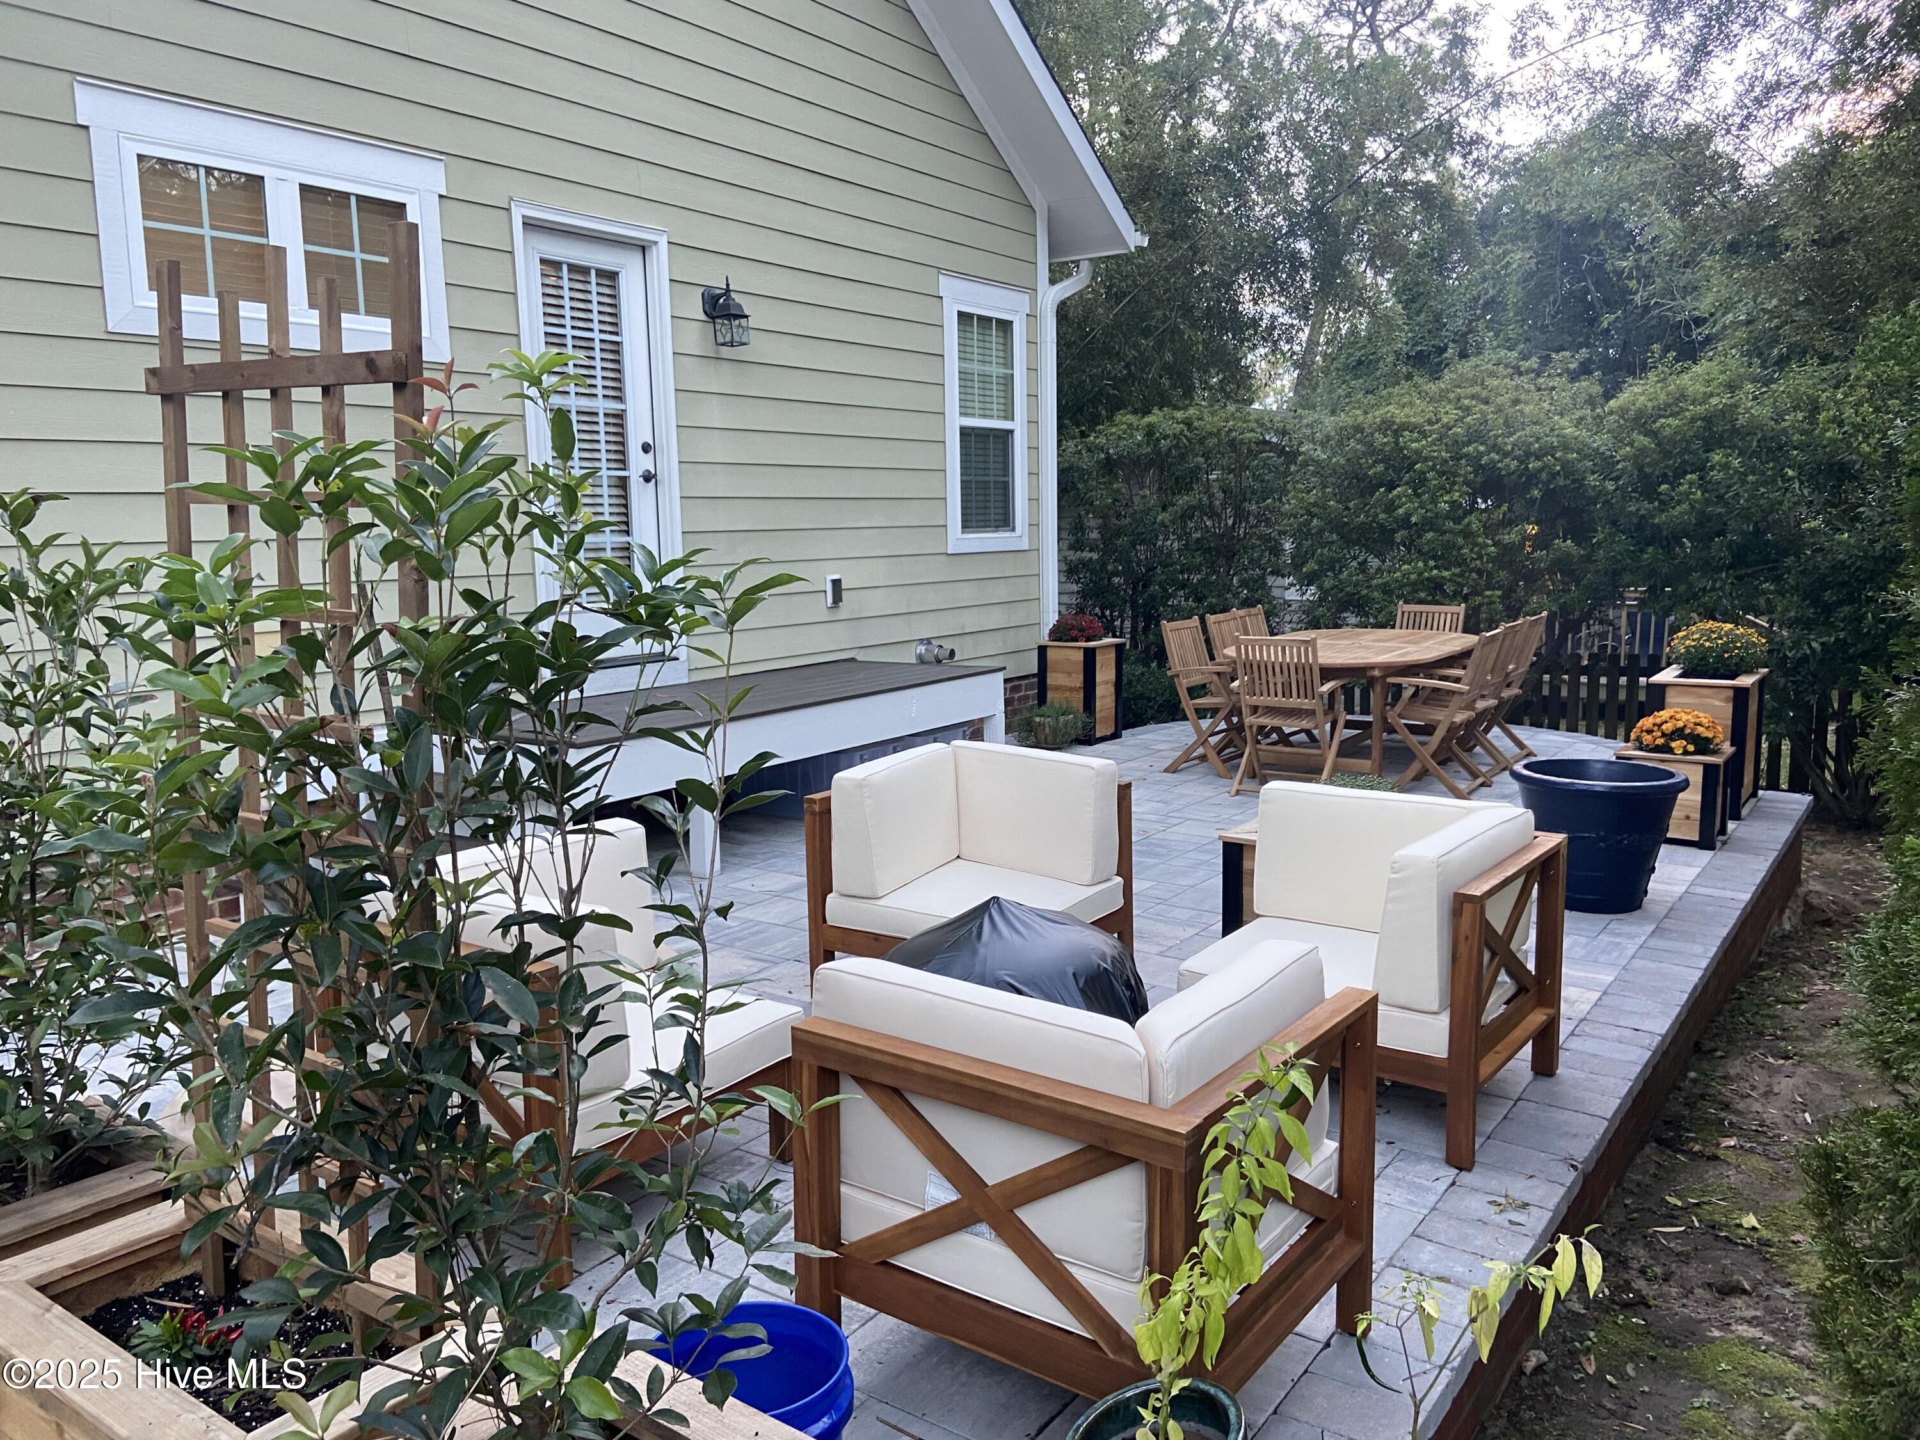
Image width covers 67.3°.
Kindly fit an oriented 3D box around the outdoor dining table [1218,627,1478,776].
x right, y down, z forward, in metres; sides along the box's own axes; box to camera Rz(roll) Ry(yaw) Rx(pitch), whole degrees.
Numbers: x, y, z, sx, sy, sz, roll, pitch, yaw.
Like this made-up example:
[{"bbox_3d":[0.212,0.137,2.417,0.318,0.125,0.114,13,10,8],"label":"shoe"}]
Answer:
[{"bbox_3d":[2.288,-0.077,8.467,1.220,0.740,2.240,3,9,29],"label":"outdoor dining table"}]

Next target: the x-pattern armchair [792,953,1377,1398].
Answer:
[{"bbox_3d":[0.236,0.782,2.556,0.755,0.740,0.725,5,10,37],"label":"x-pattern armchair"}]

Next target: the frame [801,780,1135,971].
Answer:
[{"bbox_3d":[0.043,0.557,4.704,0.762,0.662,0.765,5,10,35],"label":"frame"}]

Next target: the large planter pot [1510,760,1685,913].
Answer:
[{"bbox_3d":[2.482,0.458,5.625,0.630,0.522,0.630,5,10,35],"label":"large planter pot"}]

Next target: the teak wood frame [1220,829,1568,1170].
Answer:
[{"bbox_3d":[1.102,0.660,3.831,0.762,0.662,0.762,5,10,35],"label":"teak wood frame"}]

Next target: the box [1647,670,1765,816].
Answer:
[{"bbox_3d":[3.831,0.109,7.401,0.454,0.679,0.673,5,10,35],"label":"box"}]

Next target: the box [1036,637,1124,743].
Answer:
[{"bbox_3d":[0.848,-0.200,9.980,0.454,0.684,0.456,5,10,35],"label":"box"}]

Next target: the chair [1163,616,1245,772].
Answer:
[{"bbox_3d":[1.566,-0.156,8.752,0.535,0.909,0.589,5,10,35],"label":"chair"}]

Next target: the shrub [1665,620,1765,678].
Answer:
[{"bbox_3d":[3.852,-0.344,7.318,0.513,0.314,0.505,5,10,35],"label":"shrub"}]

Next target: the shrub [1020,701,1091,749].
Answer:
[{"bbox_3d":[0.634,0.021,9.518,0.480,0.320,0.440,-1,8,0],"label":"shrub"}]

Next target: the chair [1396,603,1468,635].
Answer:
[{"bbox_3d":[3.003,-0.314,9.549,0.550,0.885,0.540,6,10,40],"label":"chair"}]

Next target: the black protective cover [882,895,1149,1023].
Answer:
[{"bbox_3d":[0.096,0.721,3.611,0.780,0.575,0.780,5,10,37],"label":"black protective cover"}]

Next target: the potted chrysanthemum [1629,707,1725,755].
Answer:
[{"bbox_3d":[3.321,0.063,6.679,0.436,0.253,0.428,5,10,35],"label":"potted chrysanthemum"}]

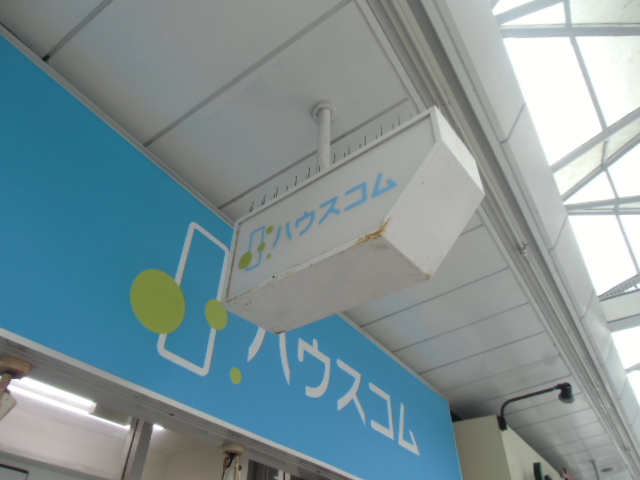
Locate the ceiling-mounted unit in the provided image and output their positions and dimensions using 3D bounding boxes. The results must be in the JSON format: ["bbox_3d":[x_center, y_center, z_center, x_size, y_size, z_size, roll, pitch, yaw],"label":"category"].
[{"bbox_3d":[0.103,-0.022,1.732,1.000,0.438,0.315,-25,-45,31],"label":"ceiling-mounted unit"}]

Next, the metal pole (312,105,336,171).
[{"bbox_3d":[0.017,-0.410,2.126,0.118,0.632,0.118,1,-37,1],"label":"metal pole"}]

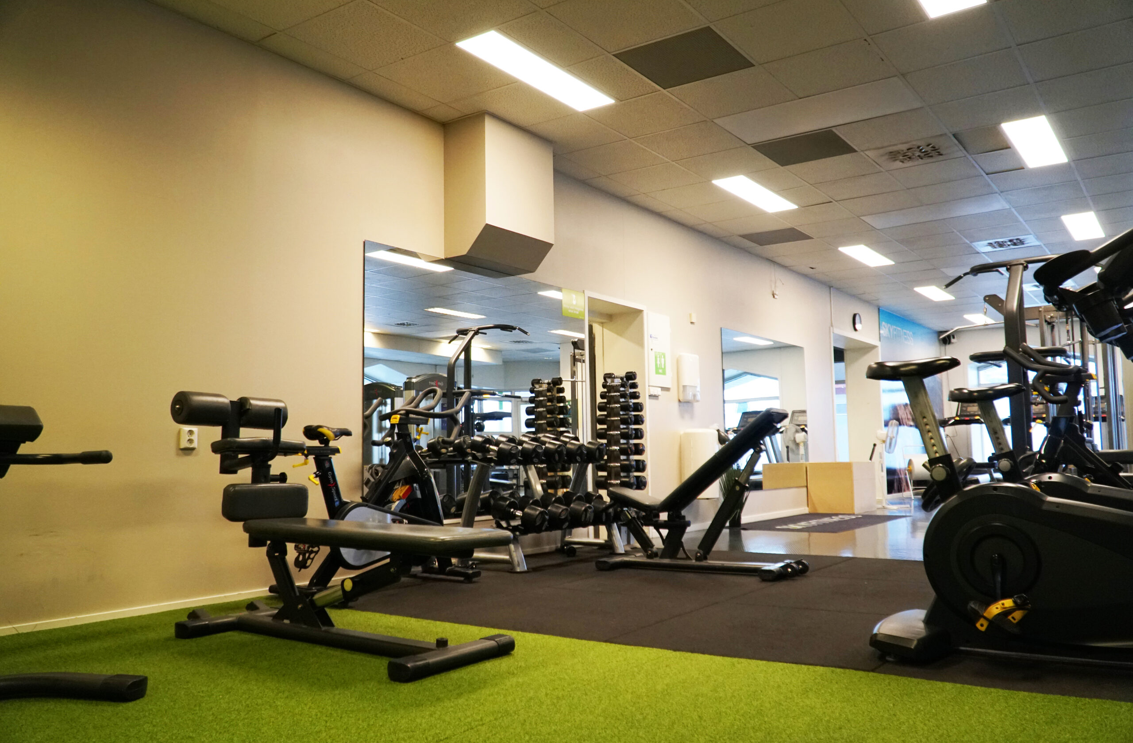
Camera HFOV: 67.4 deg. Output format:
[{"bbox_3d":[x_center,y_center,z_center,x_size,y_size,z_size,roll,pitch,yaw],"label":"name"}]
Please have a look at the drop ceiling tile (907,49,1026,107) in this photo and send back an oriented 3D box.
[{"bbox_3d":[2.364,-1.734,5.005,0.600,0.020,0.600,-3,-6,37],"label":"drop ceiling tile"}]

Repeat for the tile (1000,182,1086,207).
[{"bbox_3d":[4.111,-1.517,7.322,0.591,0.020,0.591,-4,-6,37],"label":"tile"}]

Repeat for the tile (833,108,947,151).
[{"bbox_3d":[2.201,-1.643,5.759,0.600,0.020,0.600,-4,-6,36],"label":"tile"}]

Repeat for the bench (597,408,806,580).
[{"bbox_3d":[0.818,0.733,5.210,1.180,0.955,0.510,-4,-6,34],"label":"bench"}]

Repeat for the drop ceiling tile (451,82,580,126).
[{"bbox_3d":[-0.329,-1.682,5.385,0.591,0.020,0.591,-4,-6,37],"label":"drop ceiling tile"}]

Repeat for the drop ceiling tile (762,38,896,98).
[{"bbox_3d":[1.490,-1.711,4.797,0.600,0.020,0.600,-3,-5,36],"label":"drop ceiling tile"}]

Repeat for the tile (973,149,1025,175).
[{"bbox_3d":[3.271,-1.591,6.428,0.280,0.020,0.570,-4,-6,36],"label":"tile"}]

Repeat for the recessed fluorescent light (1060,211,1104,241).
[{"bbox_3d":[5.115,-1.447,8.406,0.300,0.050,1.200,-3,-5,36],"label":"recessed fluorescent light"}]

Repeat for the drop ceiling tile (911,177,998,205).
[{"bbox_3d":[3.265,-1.527,7.159,0.600,0.025,0.600,-3,-5,36],"label":"drop ceiling tile"}]

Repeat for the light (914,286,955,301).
[{"bbox_3d":[5.252,-1.137,12.121,0.300,0.050,1.220,-4,-6,36],"label":"light"}]

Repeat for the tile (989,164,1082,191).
[{"bbox_3d":[3.745,-1.555,6.795,0.600,0.025,0.600,-3,-5,36],"label":"tile"}]

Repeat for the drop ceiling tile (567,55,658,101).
[{"bbox_3d":[0.294,-1.749,5.056,0.310,0.020,0.600,-3,-6,37],"label":"drop ceiling tile"}]

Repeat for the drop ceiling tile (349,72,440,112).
[{"bbox_3d":[-1.010,-1.681,5.091,0.198,0.025,0.600,-3,-5,36],"label":"drop ceiling tile"}]

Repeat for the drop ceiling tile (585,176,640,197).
[{"bbox_3d":[0.401,-1.538,7.058,0.210,0.020,0.600,-3,-5,36],"label":"drop ceiling tile"}]

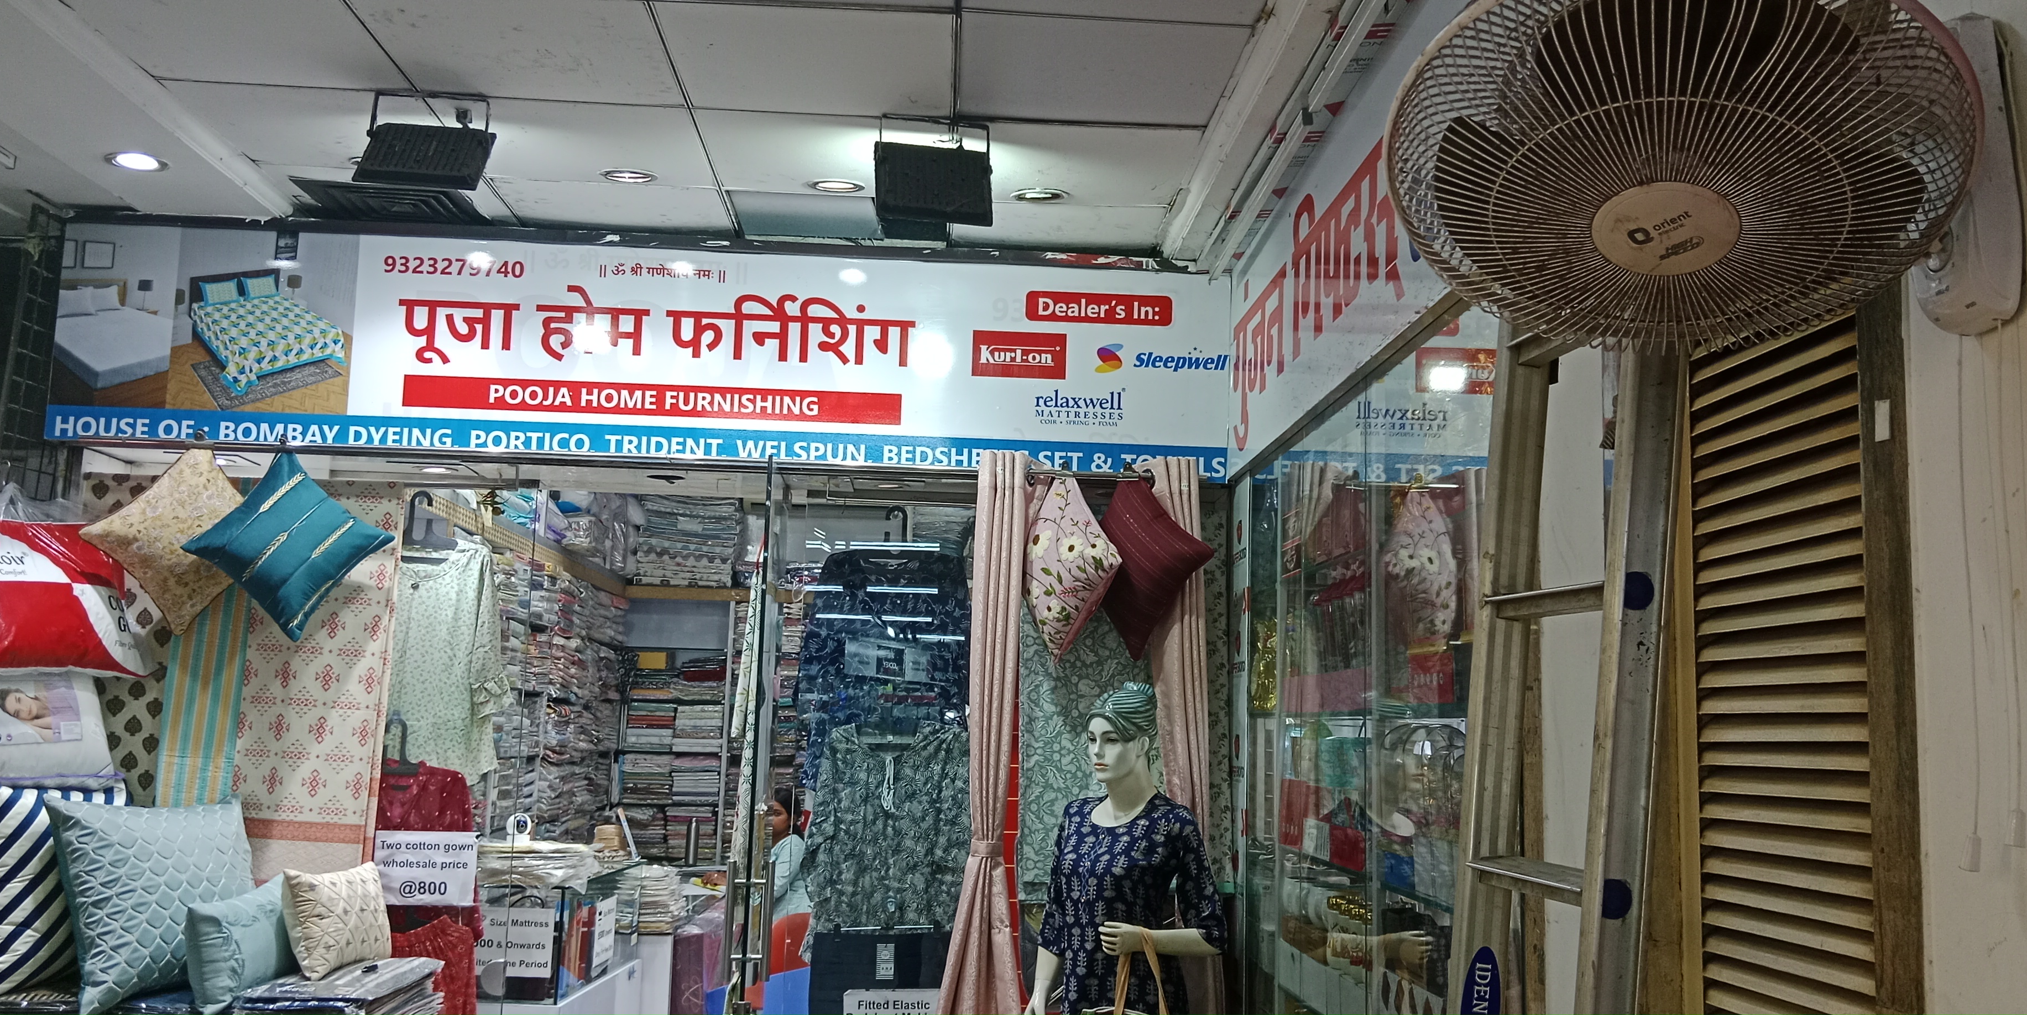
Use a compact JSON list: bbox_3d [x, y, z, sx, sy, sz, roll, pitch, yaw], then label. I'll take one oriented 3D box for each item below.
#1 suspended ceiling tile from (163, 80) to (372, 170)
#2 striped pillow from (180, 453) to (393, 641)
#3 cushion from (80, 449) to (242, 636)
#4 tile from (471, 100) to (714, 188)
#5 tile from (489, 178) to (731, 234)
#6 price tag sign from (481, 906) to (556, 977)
[{"bbox_3d":[-1.677,-0.937,3.667,0.585,0.015,0.518,2,-9,-3],"label":"suspended ceiling tile"},{"bbox_3d":[-1.941,0.104,3.983,0.390,0.390,0.120,44,-14,-2],"label":"striped pillow"},{"bbox_3d":[-2.253,0.098,4.047,0.385,0.385,0.120,-43,2,-14],"label":"cushion"},{"bbox_3d":[-1.077,-0.915,3.698,0.618,0.015,0.518,2,-9,-3],"label":"tile"},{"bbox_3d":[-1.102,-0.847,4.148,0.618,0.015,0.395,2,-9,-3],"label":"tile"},{"bbox_3d":[-1.520,1.303,4.450,0.297,0.210,0.004,2,-9,-5],"label":"price tag sign"}]

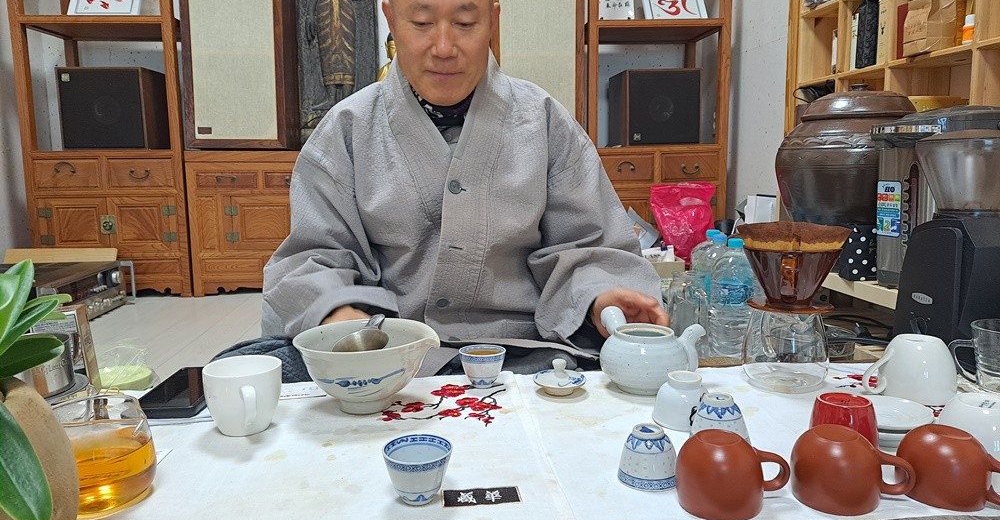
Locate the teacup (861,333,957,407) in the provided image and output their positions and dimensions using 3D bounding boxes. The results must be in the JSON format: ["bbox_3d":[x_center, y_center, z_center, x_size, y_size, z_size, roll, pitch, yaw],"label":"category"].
[{"bbox_3d":[0.507,0.133,0.861,0.113,0.073,0.084,-1,8,-3],"label":"teacup"}]

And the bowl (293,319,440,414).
[{"bbox_3d":[-0.155,0.133,0.826,0.173,0.089,0.152,0,8,6],"label":"bowl"}]

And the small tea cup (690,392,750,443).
[{"bbox_3d":[0.226,0.166,0.715,0.060,0.045,0.060,-1,8,0],"label":"small tea cup"}]

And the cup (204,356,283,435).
[{"bbox_3d":[-0.281,0.156,0.767,0.083,0.074,0.107,-4,9,-24],"label":"cup"}]

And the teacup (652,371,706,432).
[{"bbox_3d":[0.211,0.158,0.792,0.072,0.051,0.072,-1,8,0],"label":"teacup"}]

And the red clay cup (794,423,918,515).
[{"bbox_3d":[0.304,0.176,0.593,0.098,0.057,0.071,1,8,10],"label":"red clay cup"}]

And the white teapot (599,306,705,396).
[{"bbox_3d":[0.203,0.119,0.915,0.137,0.092,0.143,1,8,13],"label":"white teapot"}]

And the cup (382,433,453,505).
[{"bbox_3d":[-0.070,0.185,0.602,0.060,0.045,0.060,-1,8,0],"label":"cup"}]

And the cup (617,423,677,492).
[{"bbox_3d":[0.138,0.178,0.637,0.060,0.045,0.060,-1,8,0],"label":"cup"}]

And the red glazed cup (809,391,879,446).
[{"bbox_3d":[0.353,0.168,0.712,0.064,0.049,0.064,-1,8,0],"label":"red glazed cup"}]

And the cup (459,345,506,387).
[{"bbox_3d":[-0.022,0.141,0.910,0.060,0.045,0.060,-1,8,0],"label":"cup"}]

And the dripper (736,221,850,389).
[{"bbox_3d":[0.368,0.060,0.886,0.133,0.204,0.142,3,9,27],"label":"dripper"}]

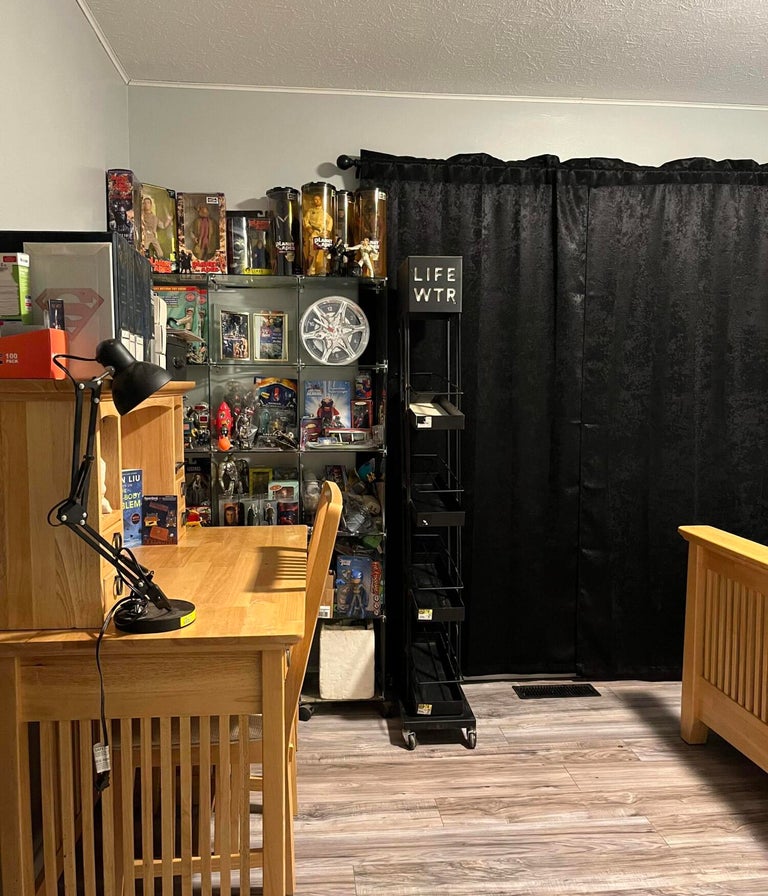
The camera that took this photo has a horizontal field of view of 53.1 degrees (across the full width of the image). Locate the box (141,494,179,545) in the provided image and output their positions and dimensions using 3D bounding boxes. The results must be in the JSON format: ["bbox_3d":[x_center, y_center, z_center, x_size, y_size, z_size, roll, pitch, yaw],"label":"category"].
[{"bbox_3d":[-0.692,0.223,2.386,0.103,0.154,0.030,0,4,-6],"label":"box"}]

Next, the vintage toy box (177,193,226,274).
[{"bbox_3d":[-0.662,-0.774,2.820,0.176,0.288,0.090,0,4,-3],"label":"vintage toy box"}]

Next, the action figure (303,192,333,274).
[{"bbox_3d":[-0.244,-0.800,2.876,0.114,0.300,0.080,0,4,-6],"label":"action figure"}]

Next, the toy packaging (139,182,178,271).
[{"bbox_3d":[-0.799,-0.752,2.703,0.137,0.297,0.085,-3,6,-40],"label":"toy packaging"}]

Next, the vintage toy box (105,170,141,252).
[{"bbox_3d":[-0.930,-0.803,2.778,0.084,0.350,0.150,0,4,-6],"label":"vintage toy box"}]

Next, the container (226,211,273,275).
[{"bbox_3d":[-0.478,-0.726,2.740,0.160,0.242,0.090,0,4,-5],"label":"container"}]

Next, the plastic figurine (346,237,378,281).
[{"bbox_3d":[-0.080,-0.703,2.854,0.125,0.147,0.060,0,4,-1],"label":"plastic figurine"}]

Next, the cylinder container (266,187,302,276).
[{"bbox_3d":[-0.364,-0.771,2.808,0.121,0.323,0.121,0,4,-5],"label":"cylinder container"}]

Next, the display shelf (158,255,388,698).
[{"bbox_3d":[-0.467,0.195,2.889,0.941,1.616,0.315,0,4,-5],"label":"display shelf"}]

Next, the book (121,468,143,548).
[{"bbox_3d":[-0.743,0.176,2.150,0.028,0.214,0.137,3,5,35],"label":"book"}]

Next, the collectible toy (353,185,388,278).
[{"bbox_3d":[-0.048,-0.799,2.901,0.128,0.329,0.128,0,4,-6],"label":"collectible toy"}]

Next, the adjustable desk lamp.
[{"bbox_3d":[-0.493,0.067,1.470,0.249,0.548,0.157,-1,4,-13],"label":"adjustable desk lamp"}]

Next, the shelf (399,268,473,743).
[{"bbox_3d":[0.171,0.184,2.830,0.253,1.710,0.460,0,4,-6],"label":"shelf"}]

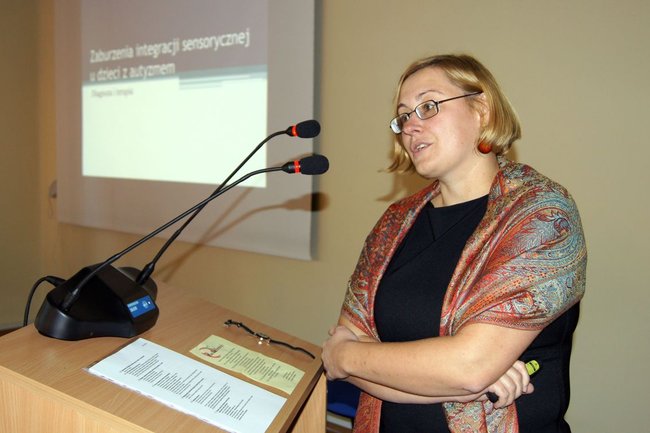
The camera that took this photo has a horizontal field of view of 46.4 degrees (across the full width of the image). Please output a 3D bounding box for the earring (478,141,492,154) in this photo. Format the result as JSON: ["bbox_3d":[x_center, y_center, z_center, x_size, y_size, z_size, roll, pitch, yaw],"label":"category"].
[{"bbox_3d":[0.276,-0.119,1.300,0.025,0.025,0.021,-3,7,-37],"label":"earring"}]

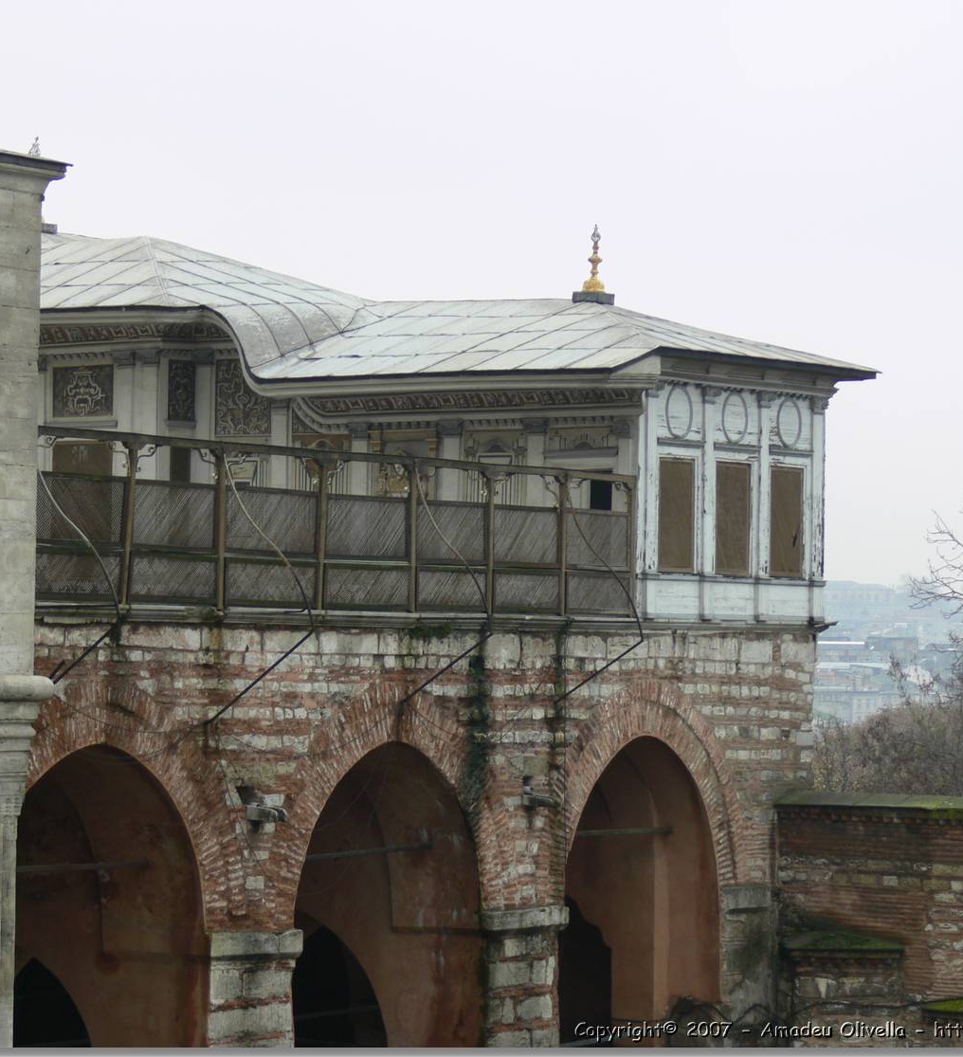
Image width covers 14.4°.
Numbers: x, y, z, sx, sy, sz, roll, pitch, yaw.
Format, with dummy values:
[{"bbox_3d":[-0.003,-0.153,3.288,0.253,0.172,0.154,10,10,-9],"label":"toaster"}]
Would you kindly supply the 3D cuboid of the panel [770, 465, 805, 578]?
[{"bbox_3d":[4.939,-0.101,61.322,0.060,1.769,0.932,0,-2,39],"label":"panel"}]

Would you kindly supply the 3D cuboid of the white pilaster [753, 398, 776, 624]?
[{"bbox_3d":[4.496,-0.357,60.675,0.200,3.674,0.320,0,-2,39],"label":"white pilaster"}]

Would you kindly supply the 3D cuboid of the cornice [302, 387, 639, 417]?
[{"bbox_3d":[-0.233,-2.017,60.516,6.902,0.380,0.400,0,-2,39],"label":"cornice"}]

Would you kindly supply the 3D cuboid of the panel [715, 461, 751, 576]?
[{"bbox_3d":[3.984,-0.146,60.160,0.060,1.768,0.925,0,-2,39],"label":"panel"}]

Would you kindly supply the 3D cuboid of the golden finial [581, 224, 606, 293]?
[{"bbox_3d":[1.860,-4.422,62.199,0.364,1.111,0.364,1,-2,0],"label":"golden finial"}]

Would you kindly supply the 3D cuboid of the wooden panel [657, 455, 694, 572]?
[{"bbox_3d":[3.034,-0.198,59.002,0.060,1.743,0.908,0,-2,39],"label":"wooden panel"}]

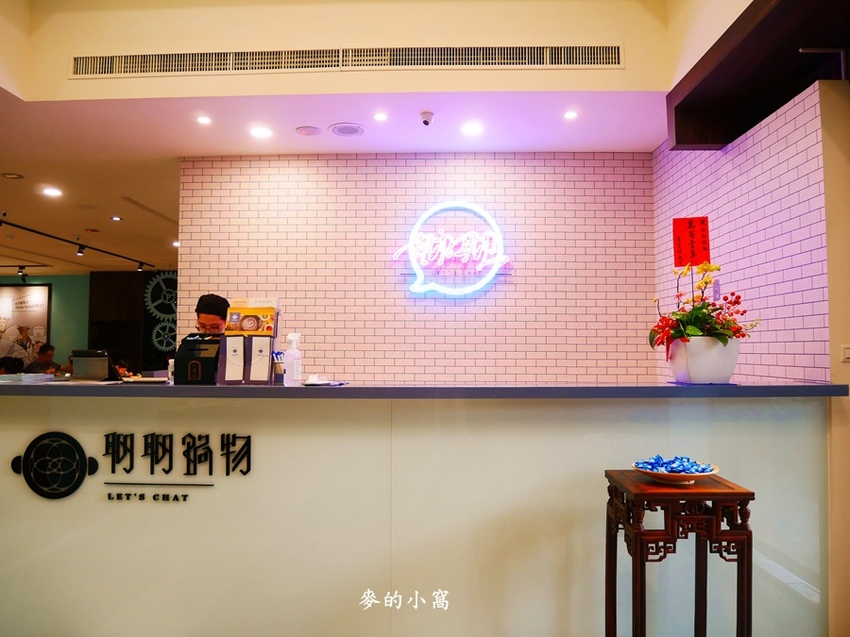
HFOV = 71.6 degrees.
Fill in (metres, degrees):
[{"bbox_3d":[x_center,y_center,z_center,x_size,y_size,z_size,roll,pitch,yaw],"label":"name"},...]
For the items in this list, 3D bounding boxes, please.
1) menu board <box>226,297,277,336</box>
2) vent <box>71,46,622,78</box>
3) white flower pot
[{"bbox_3d":[-0.786,-0.007,2.670,0.215,0.175,0.070,0,-3,2],"label":"menu board"},{"bbox_3d":[-0.511,-1.548,3.546,3.372,0.155,0.050,0,-3,3],"label":"vent"},{"bbox_3d":[1.253,0.189,2.646,0.250,0.210,0.250,0,-3,2],"label":"white flower pot"}]

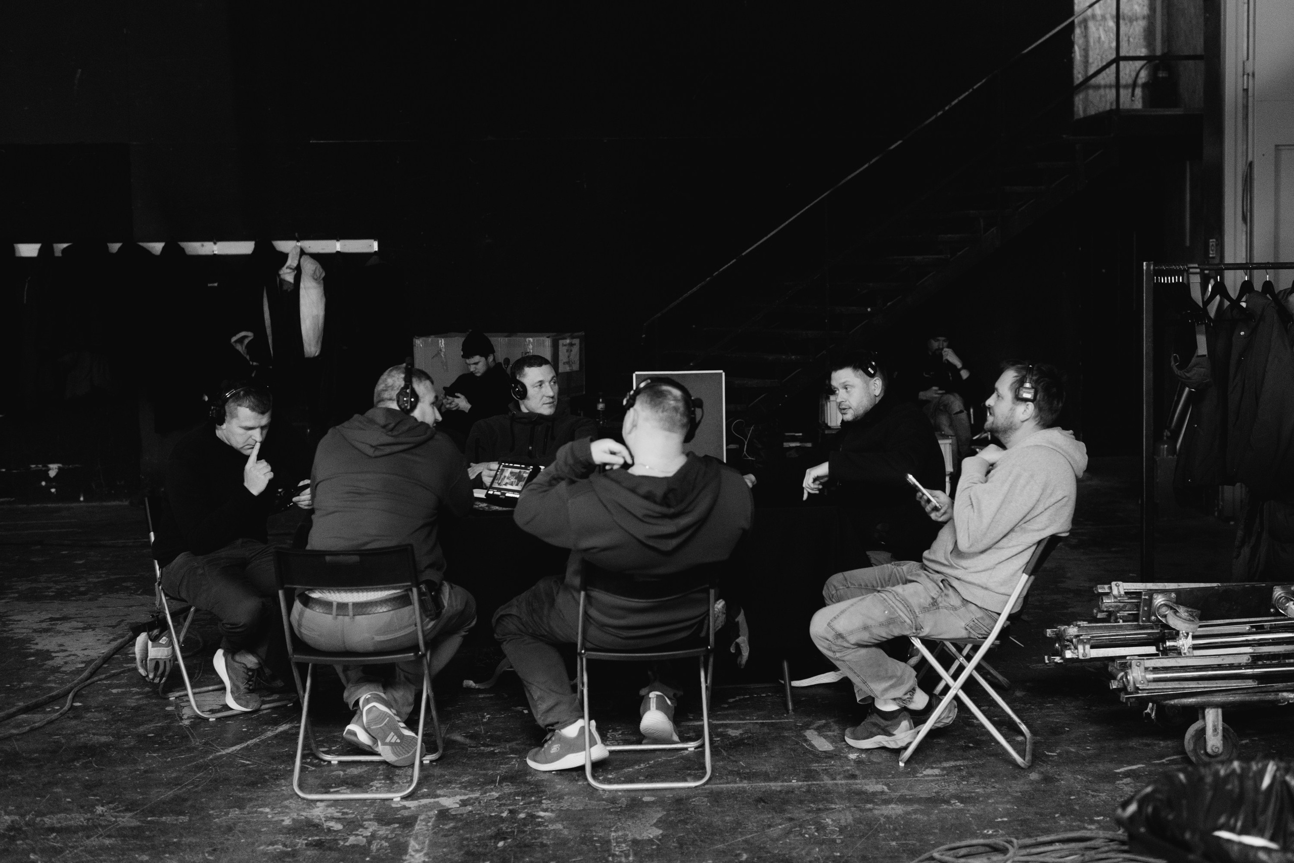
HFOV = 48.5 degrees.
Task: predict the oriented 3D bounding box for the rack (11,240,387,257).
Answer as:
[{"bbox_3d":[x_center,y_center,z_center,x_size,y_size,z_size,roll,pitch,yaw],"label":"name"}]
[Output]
[{"bbox_3d":[-3.847,-1.555,12.226,3.130,0.120,0.080,-1,3,0],"label":"rack"}]

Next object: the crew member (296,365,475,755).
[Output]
[{"bbox_3d":[-0.843,0.431,4.732,0.580,1.280,0.860,0,5,5],"label":"crew member"}]

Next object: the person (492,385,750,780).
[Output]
[{"bbox_3d":[-0.094,0.447,4.694,0.800,1.250,0.880,-1,5,-2],"label":"person"}]

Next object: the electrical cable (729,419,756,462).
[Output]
[{"bbox_3d":[0.452,0.042,6.825,0.125,0.200,0.100,-1,5,0],"label":"electrical cable"}]

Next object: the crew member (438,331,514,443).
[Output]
[{"bbox_3d":[-1.045,0.090,8.509,0.850,1.330,0.600,-5,7,-44],"label":"crew member"}]

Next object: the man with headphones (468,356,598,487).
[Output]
[{"bbox_3d":[-0.473,0.344,6.011,0.580,1.310,0.750,-1,3,-6],"label":"man with headphones"}]

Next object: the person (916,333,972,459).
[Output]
[{"bbox_3d":[2.495,-0.220,12.044,0.630,1.270,0.850,-2,5,-11],"label":"person"}]

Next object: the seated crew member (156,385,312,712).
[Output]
[{"bbox_3d":[-1.503,0.434,5.394,0.820,1.180,0.640,4,7,44],"label":"seated crew member"}]

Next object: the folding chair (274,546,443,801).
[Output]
[{"bbox_3d":[-0.884,0.714,4.471,0.420,0.775,0.460,-1,3,-1],"label":"folding chair"}]

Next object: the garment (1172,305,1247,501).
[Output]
[{"bbox_3d":[2.146,-0.124,5.454,0.170,0.750,0.420,-1,3,-12],"label":"garment"}]

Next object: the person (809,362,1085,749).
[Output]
[{"bbox_3d":[0.979,0.410,4.760,0.860,1.290,0.560,0,4,12],"label":"person"}]

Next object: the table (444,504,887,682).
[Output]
[{"bbox_3d":[-0.157,0.646,5.746,1.760,0.745,0.800,-1,3,-4],"label":"table"}]

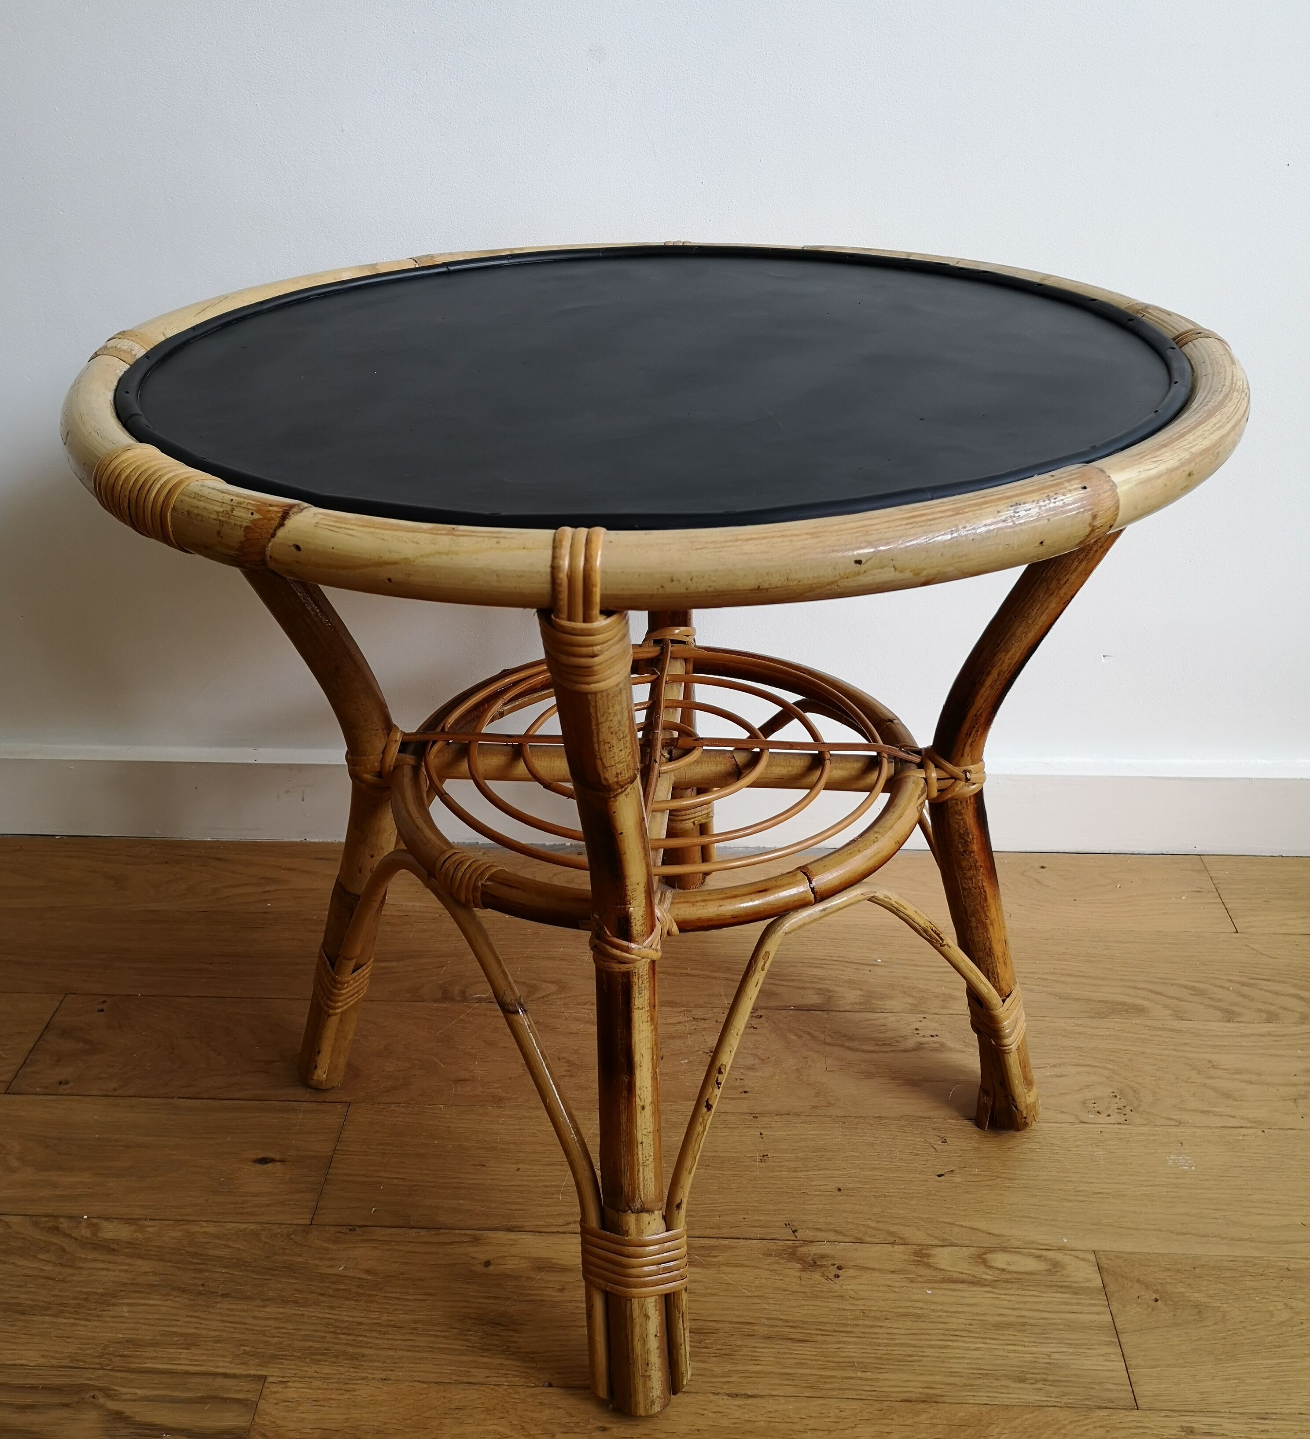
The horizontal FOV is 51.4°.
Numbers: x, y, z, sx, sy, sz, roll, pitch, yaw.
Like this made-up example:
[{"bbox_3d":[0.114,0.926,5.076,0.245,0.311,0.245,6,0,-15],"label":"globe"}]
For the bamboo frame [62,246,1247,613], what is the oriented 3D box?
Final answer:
[{"bbox_3d":[-0.001,-0.204,0.784,0.640,0.038,0.640,1,29,4],"label":"bamboo frame"}]

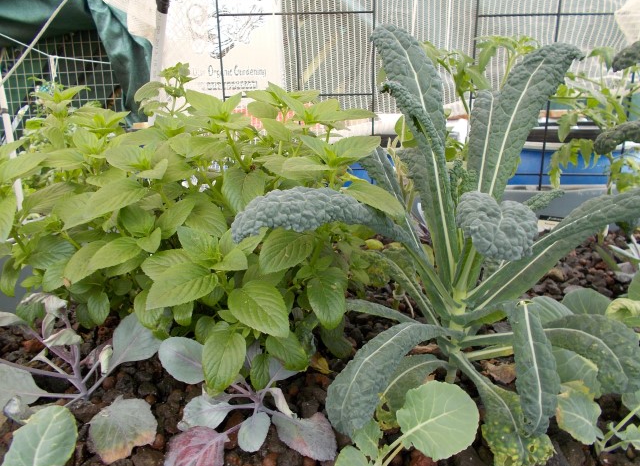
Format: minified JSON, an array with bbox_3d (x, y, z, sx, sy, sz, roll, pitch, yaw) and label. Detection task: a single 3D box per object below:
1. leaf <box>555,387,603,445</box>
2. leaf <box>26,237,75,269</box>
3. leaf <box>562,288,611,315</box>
[{"bbox_3d":[0.261,0.185,0.485,0.050,0.060,0.017,-49,0,-36],"label":"leaf"},{"bbox_3d":[-0.359,0.026,0.648,0.066,0.043,0.059,-8,17,-23],"label":"leaf"},{"bbox_3d":[0.423,0.111,0.760,0.075,0.020,0.077,14,37,13],"label":"leaf"}]

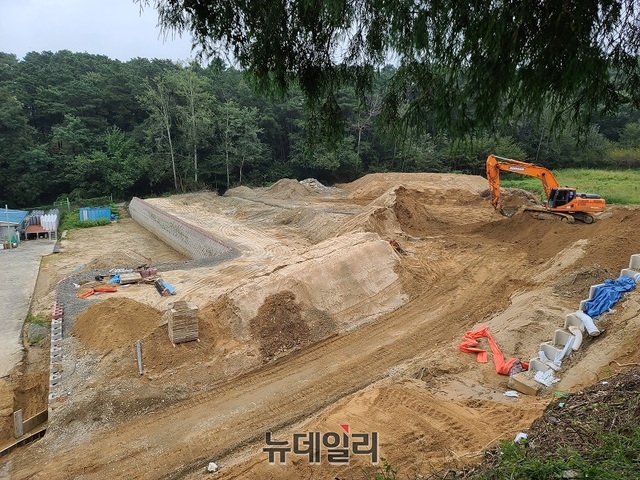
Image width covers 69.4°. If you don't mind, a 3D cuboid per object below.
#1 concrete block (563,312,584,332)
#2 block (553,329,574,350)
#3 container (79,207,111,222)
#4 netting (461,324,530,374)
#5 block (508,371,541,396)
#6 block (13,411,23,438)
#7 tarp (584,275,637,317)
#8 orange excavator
[{"bbox_3d":[9.874,3.182,17.661,0.520,0.520,0.680,-5,13,-25],"label":"concrete block"},{"bbox_3d":[9.260,3.720,17.361,0.520,0.520,0.680,-5,13,-25],"label":"block"},{"bbox_3d":[-33.664,-3.687,69.000,4.400,2.300,2.300,-2,12,-10],"label":"container"},{"bbox_3d":[7.100,4.430,18.700,1.600,0.900,2.600,-8,14,-33],"label":"netting"},{"bbox_3d":[7.739,5.350,17.074,0.700,0.320,1.080,-5,12,-22],"label":"block"},{"bbox_3d":[-12.042,7.365,18.400,0.200,1.100,0.300,8,14,33],"label":"block"},{"bbox_3d":[11.690,2.314,18.600,2.050,1.300,0.850,-5,13,-25],"label":"tarp"},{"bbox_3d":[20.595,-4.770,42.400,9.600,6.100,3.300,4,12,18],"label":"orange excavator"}]

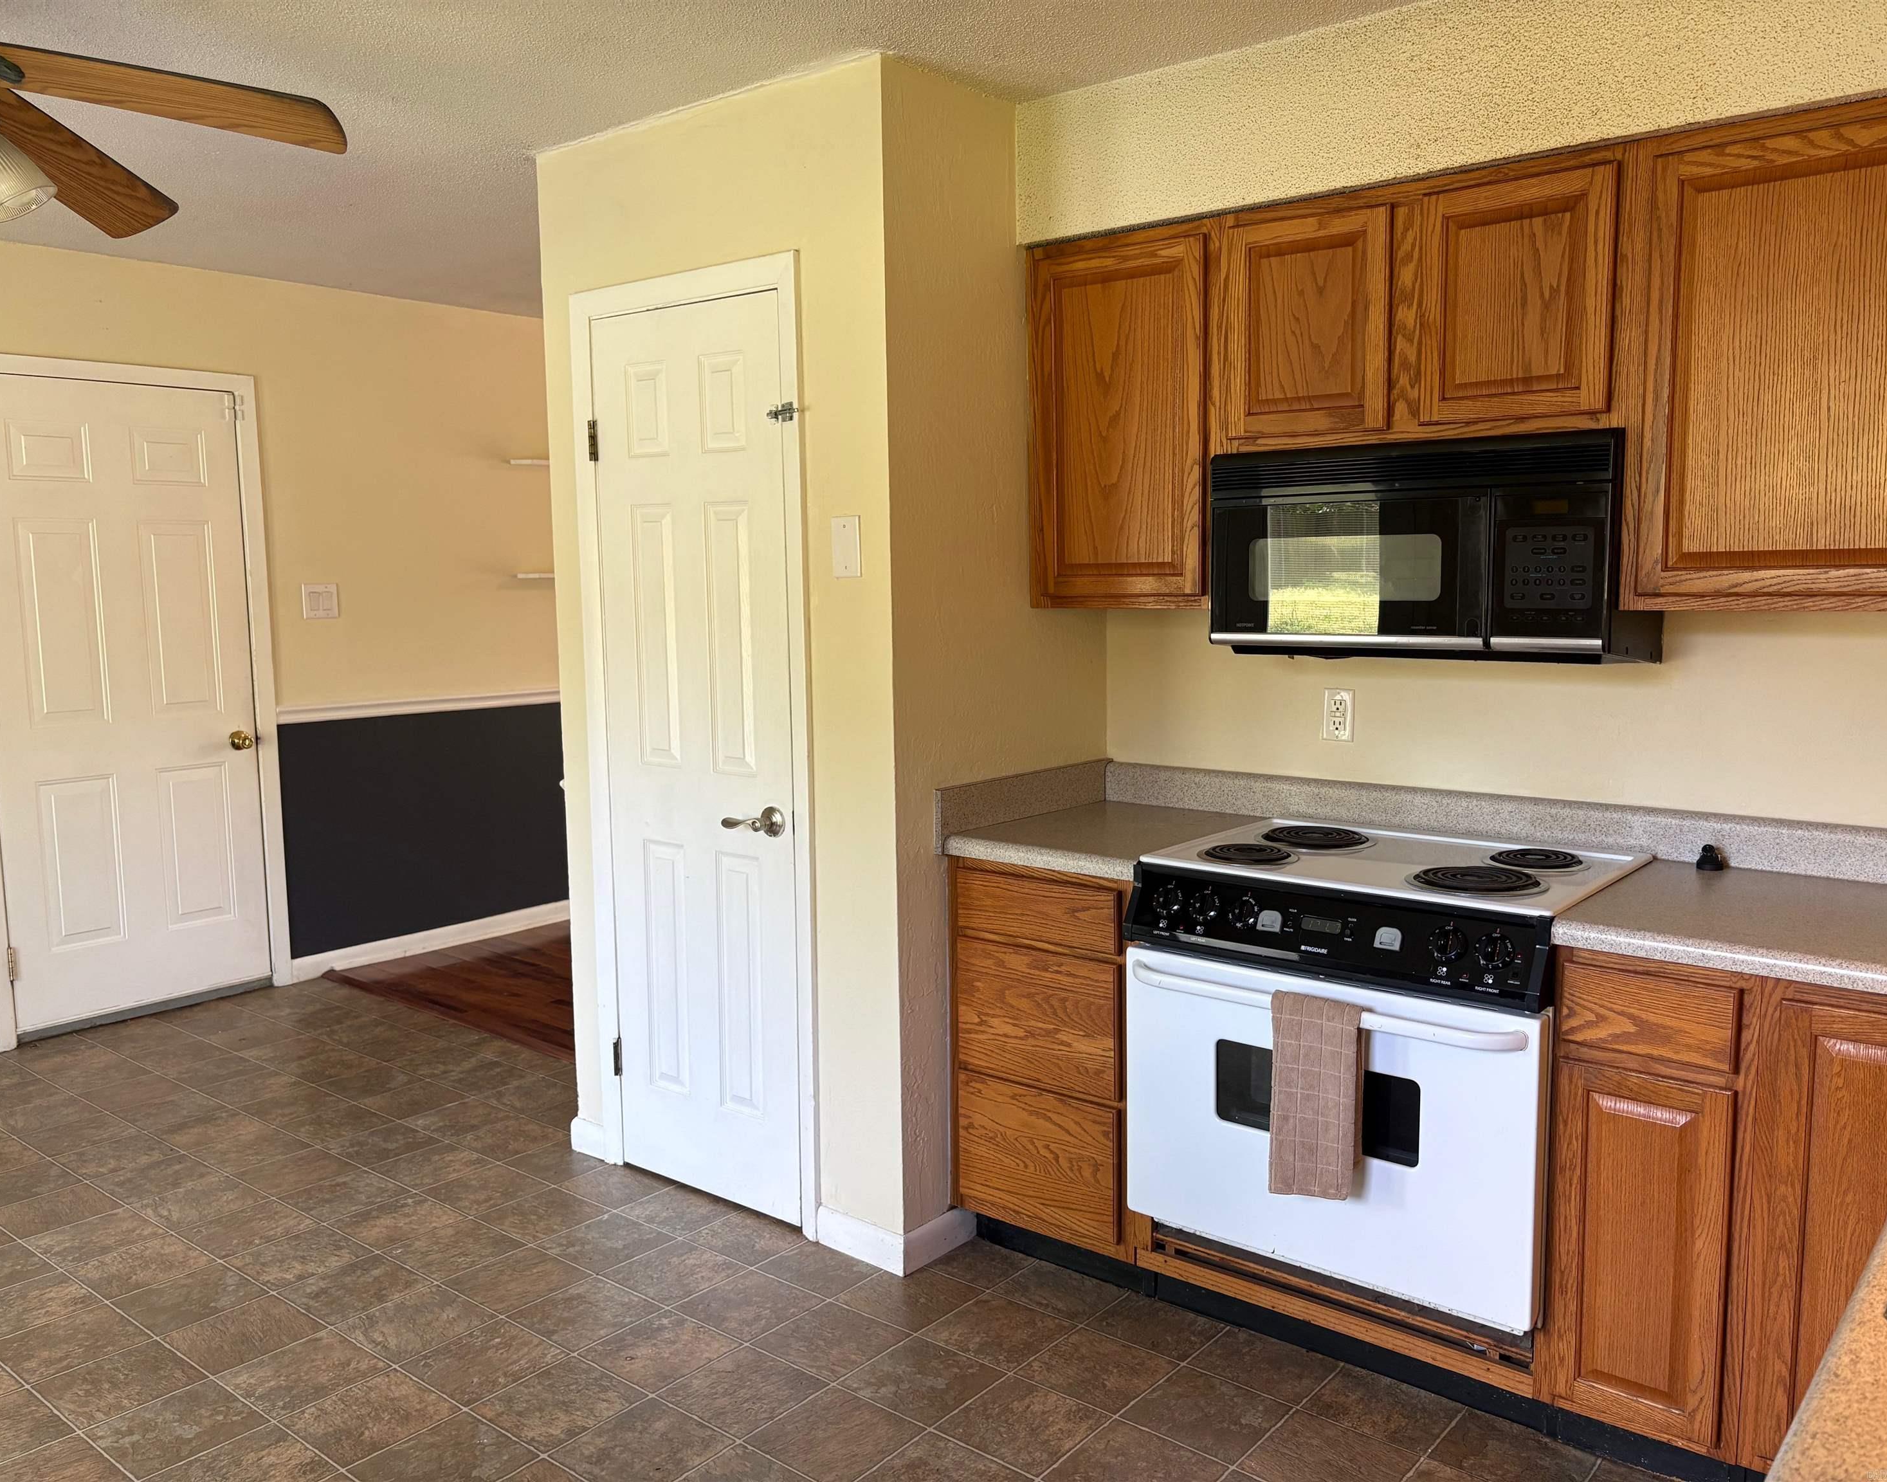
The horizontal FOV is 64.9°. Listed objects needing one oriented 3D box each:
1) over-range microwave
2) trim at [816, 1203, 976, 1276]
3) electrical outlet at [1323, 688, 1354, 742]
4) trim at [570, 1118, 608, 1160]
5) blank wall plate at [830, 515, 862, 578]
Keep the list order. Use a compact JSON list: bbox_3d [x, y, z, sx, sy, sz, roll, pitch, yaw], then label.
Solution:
[{"bbox_3d":[0.945,-0.355,2.876,0.758,0.406,0.382,5,8,39],"label":"over-range microwave"},{"bbox_3d":[-0.104,1.063,3.294,0.252,0.092,0.245,5,8,39],"label":"trim"},{"bbox_3d":[0.857,-0.055,3.227,0.071,0.114,0.010,5,8,39],"label":"electrical outlet"},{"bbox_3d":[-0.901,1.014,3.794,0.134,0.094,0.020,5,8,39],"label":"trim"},{"bbox_3d":[-0.202,-0.398,3.042,0.077,0.125,0.009,5,8,39],"label":"blank wall plate"}]

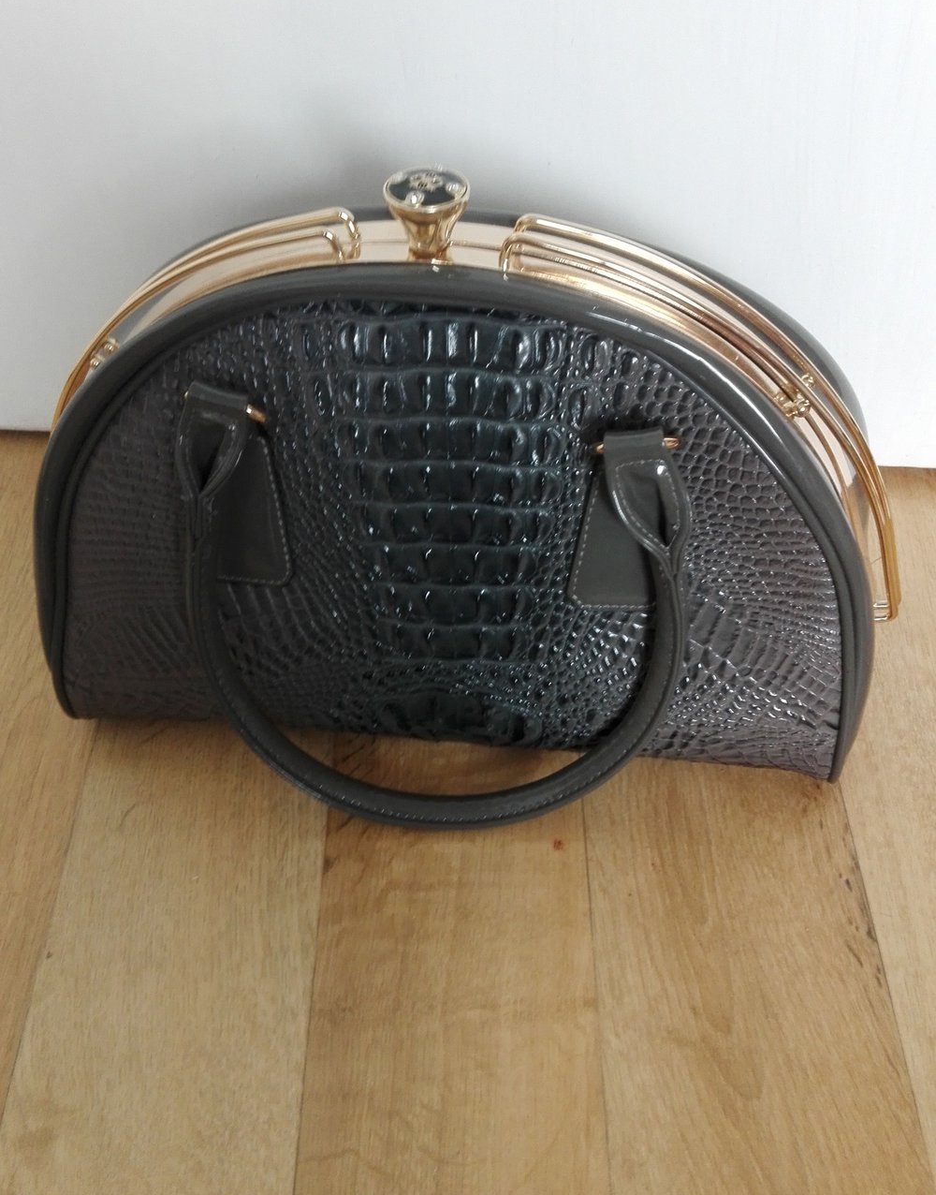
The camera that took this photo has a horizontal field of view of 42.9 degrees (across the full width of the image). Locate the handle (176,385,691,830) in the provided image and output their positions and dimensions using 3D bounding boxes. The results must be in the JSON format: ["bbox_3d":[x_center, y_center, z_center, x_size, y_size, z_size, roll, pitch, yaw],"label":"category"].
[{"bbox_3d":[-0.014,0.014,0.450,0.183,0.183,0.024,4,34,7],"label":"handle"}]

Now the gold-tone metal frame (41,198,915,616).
[{"bbox_3d":[-0.009,-0.063,0.449,0.361,0.185,0.044,4,49,7],"label":"gold-tone metal frame"}]

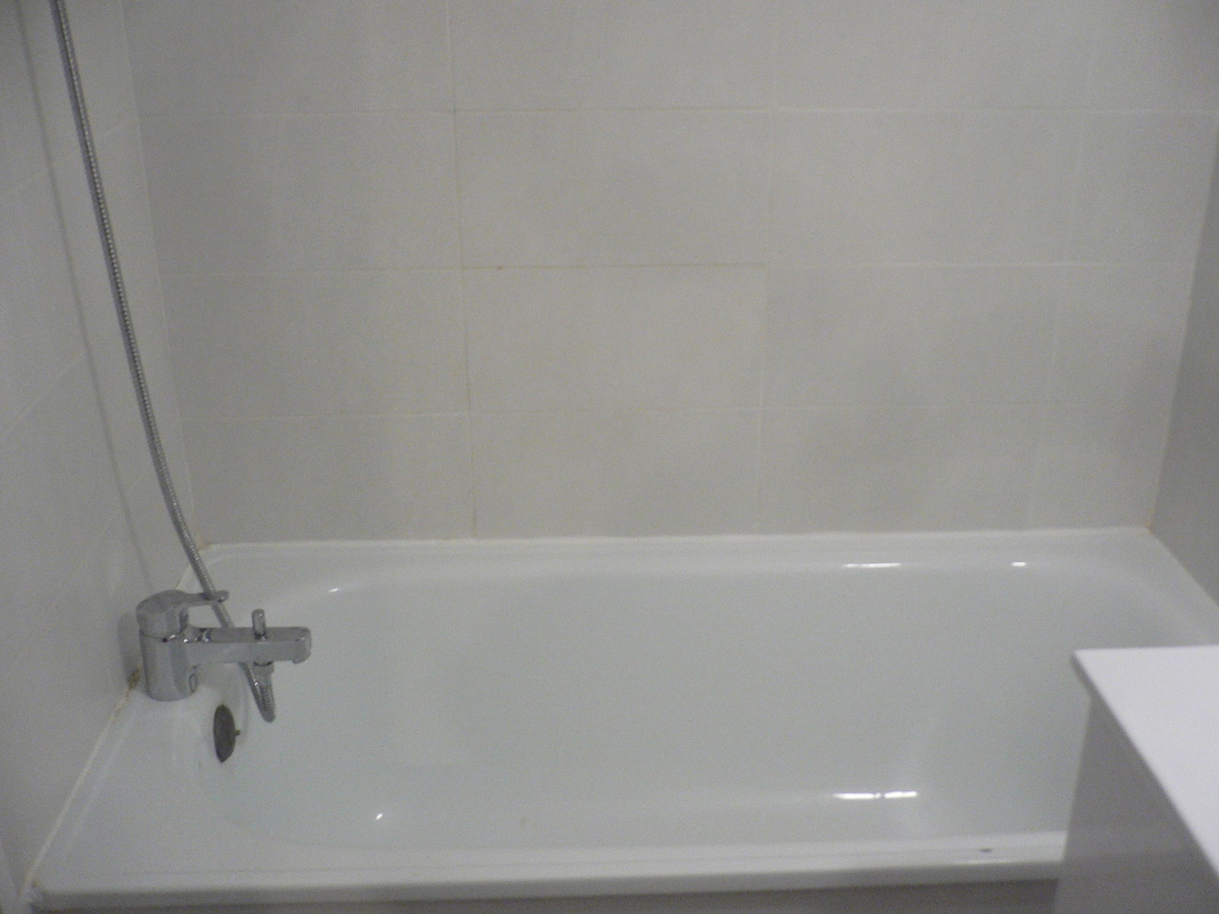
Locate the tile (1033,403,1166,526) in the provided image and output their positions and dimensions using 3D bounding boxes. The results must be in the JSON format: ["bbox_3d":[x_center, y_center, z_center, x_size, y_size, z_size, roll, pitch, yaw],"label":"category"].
[{"bbox_3d":[0.698,0.013,1.768,0.177,0.193,0.010,-1,23,-2],"label":"tile"}]

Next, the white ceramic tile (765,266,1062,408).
[{"bbox_3d":[0.407,-0.164,1.680,0.397,0.197,0.010,-1,23,-2],"label":"white ceramic tile"}]

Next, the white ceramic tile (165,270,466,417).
[{"bbox_3d":[-0.388,-0.151,1.654,0.387,0.197,0.010,-1,23,-2],"label":"white ceramic tile"}]

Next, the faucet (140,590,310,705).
[{"bbox_3d":[-0.438,0.214,1.403,0.196,0.122,0.060,-1,23,-2],"label":"faucet"}]

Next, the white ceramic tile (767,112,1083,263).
[{"bbox_3d":[0.407,-0.348,1.601,0.397,0.197,0.010,-1,23,-2],"label":"white ceramic tile"}]

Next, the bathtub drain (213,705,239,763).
[{"bbox_3d":[-0.450,0.325,1.450,0.018,0.069,0.069,-1,23,-2],"label":"bathtub drain"}]

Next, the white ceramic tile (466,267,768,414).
[{"bbox_3d":[0.008,-0.157,1.667,0.397,0.197,0.010,-1,23,-2],"label":"white ceramic tile"}]

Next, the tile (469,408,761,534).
[{"bbox_3d":[0.008,0.025,1.745,0.397,0.193,0.010,-1,23,-2],"label":"tile"}]

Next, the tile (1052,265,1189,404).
[{"bbox_3d":[0.697,-0.169,1.690,0.177,0.197,0.010,-1,23,-2],"label":"tile"}]

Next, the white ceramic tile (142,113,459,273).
[{"bbox_3d":[-0.388,-0.334,1.575,0.387,0.197,0.010,-1,23,-2],"label":"white ceramic tile"}]

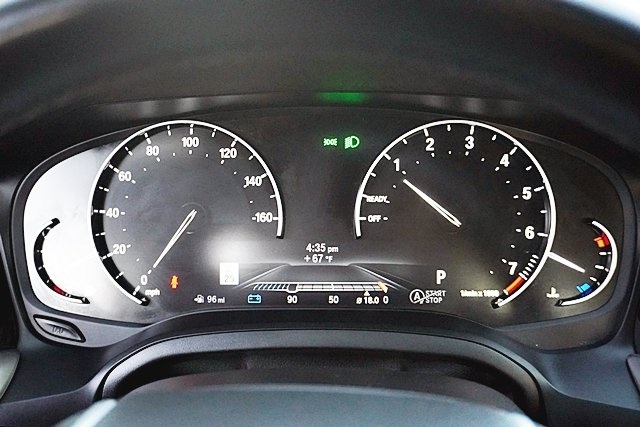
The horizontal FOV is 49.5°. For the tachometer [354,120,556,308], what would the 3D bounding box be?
[{"bbox_3d":[0.073,0.001,0.374,0.107,0.101,0.018,0,5,3],"label":"tachometer"}]

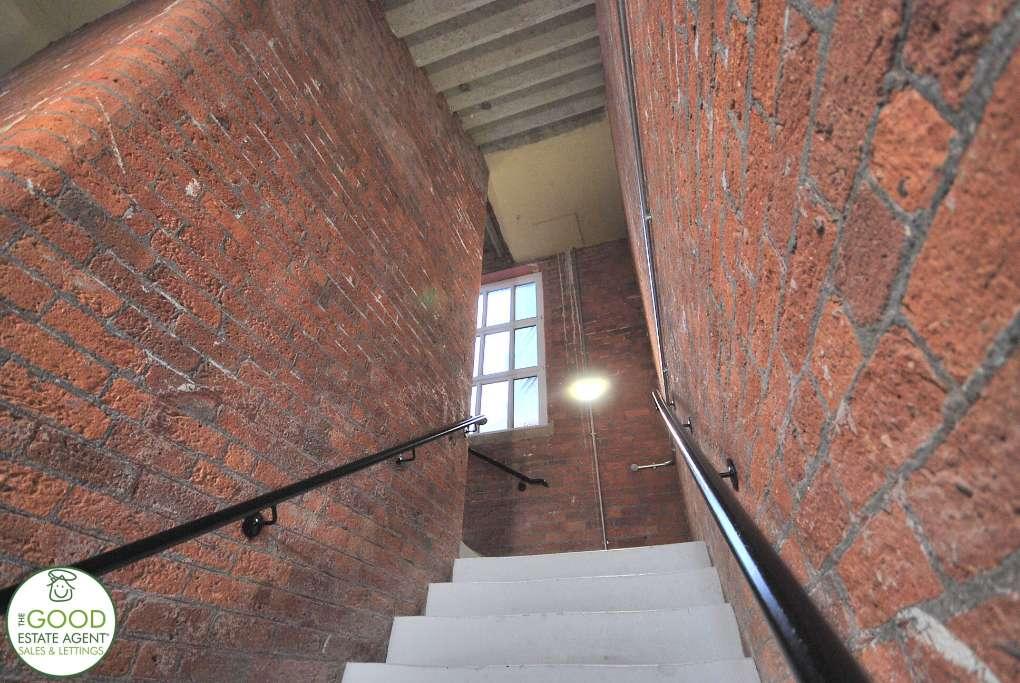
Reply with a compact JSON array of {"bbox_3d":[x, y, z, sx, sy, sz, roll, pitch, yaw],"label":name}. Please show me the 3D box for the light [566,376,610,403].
[{"bbox_3d":[0.788,0.477,4.529,0.360,0.200,0.130,-11,-40,15],"label":"light"}]

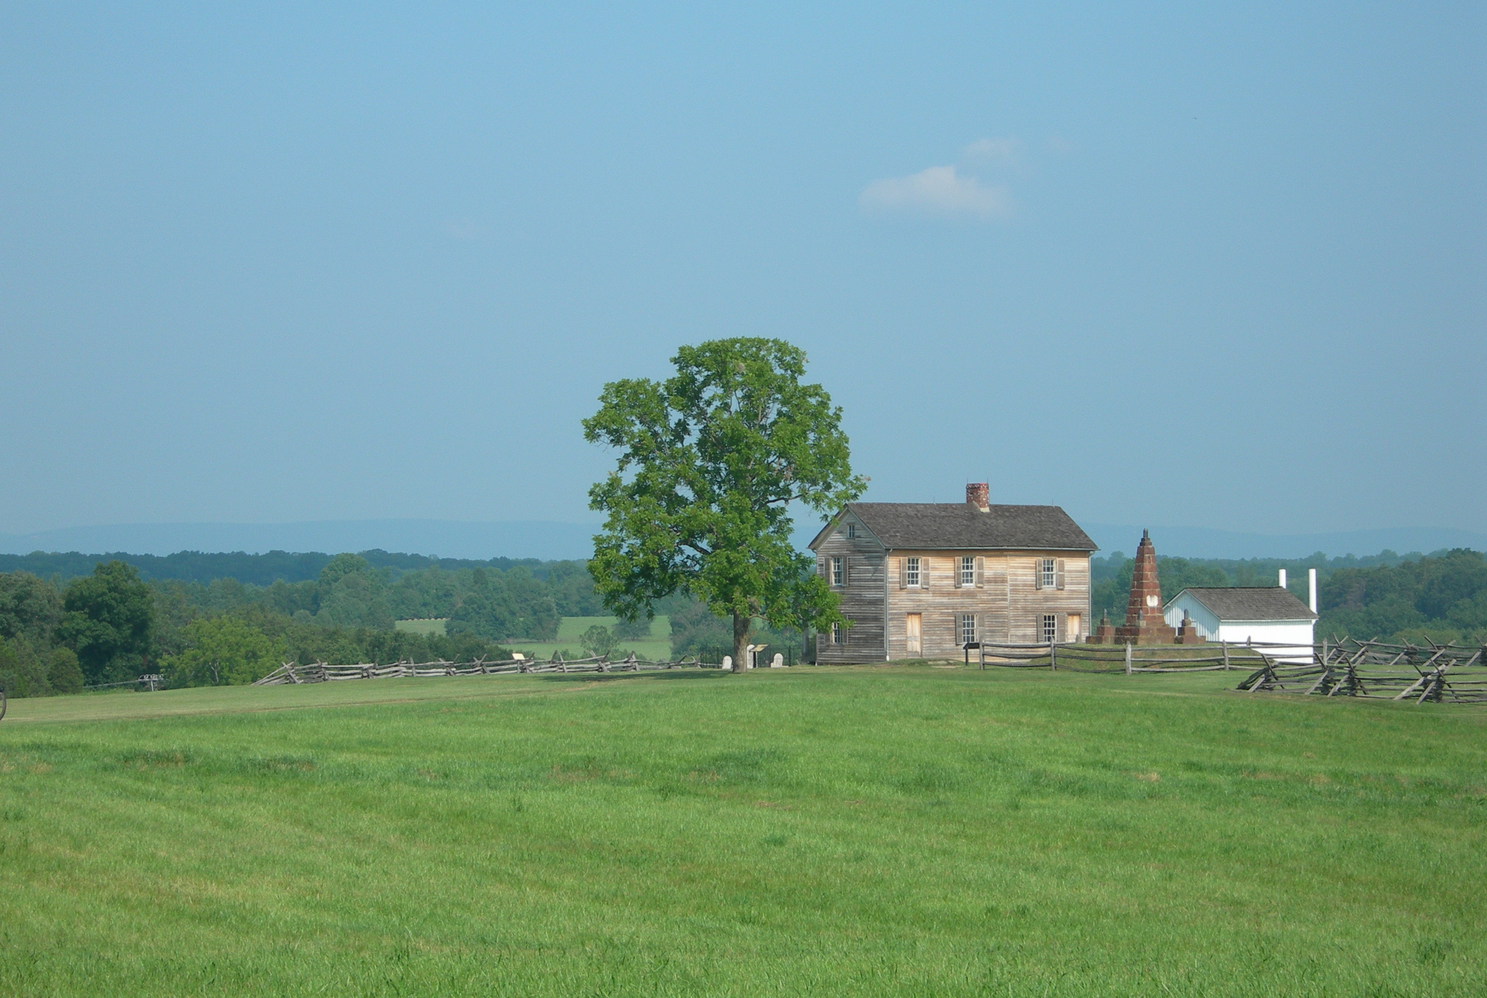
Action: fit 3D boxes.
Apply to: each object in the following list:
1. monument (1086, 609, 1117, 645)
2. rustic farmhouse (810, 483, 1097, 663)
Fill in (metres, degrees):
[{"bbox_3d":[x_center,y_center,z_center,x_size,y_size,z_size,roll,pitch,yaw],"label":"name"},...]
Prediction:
[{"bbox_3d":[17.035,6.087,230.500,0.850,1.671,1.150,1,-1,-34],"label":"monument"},{"bbox_3d":[10.360,3.594,238.346,13.110,8.729,6.316,1,-1,-35],"label":"rustic farmhouse"}]

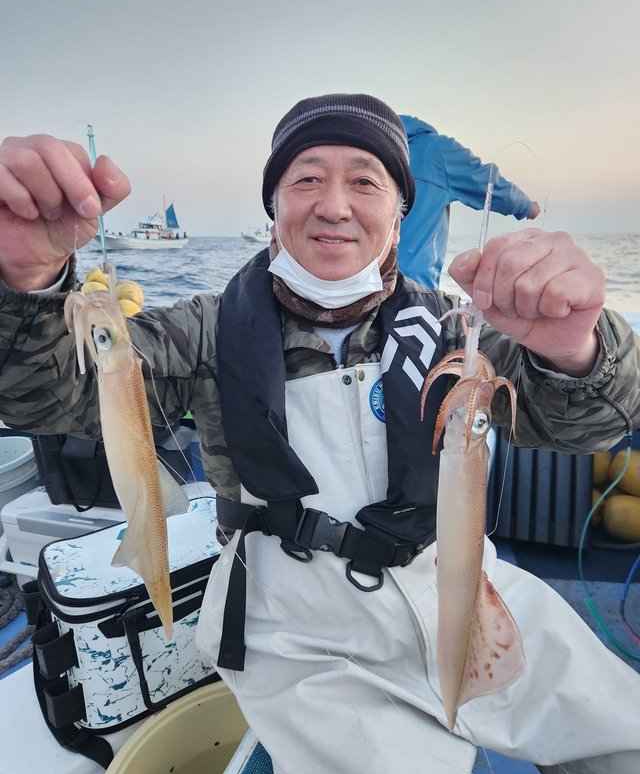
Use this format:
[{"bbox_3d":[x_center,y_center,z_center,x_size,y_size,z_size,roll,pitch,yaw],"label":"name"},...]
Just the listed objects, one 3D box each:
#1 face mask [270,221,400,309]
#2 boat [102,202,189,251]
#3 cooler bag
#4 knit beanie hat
[{"bbox_3d":[0.013,-0.151,0.725,0.155,0.105,0.110,1,7,0],"label":"face mask"},{"bbox_3d":[-25.031,-23.057,80.000,13.800,6.900,3.500,-6,16,-19],"label":"boat"},{"bbox_3d":[-0.337,0.443,1.164,0.442,0.266,0.262,-11,18,-34],"label":"cooler bag"},{"bbox_3d":[0.025,-0.311,0.768,0.200,0.175,0.235,1,3,0],"label":"knit beanie hat"}]

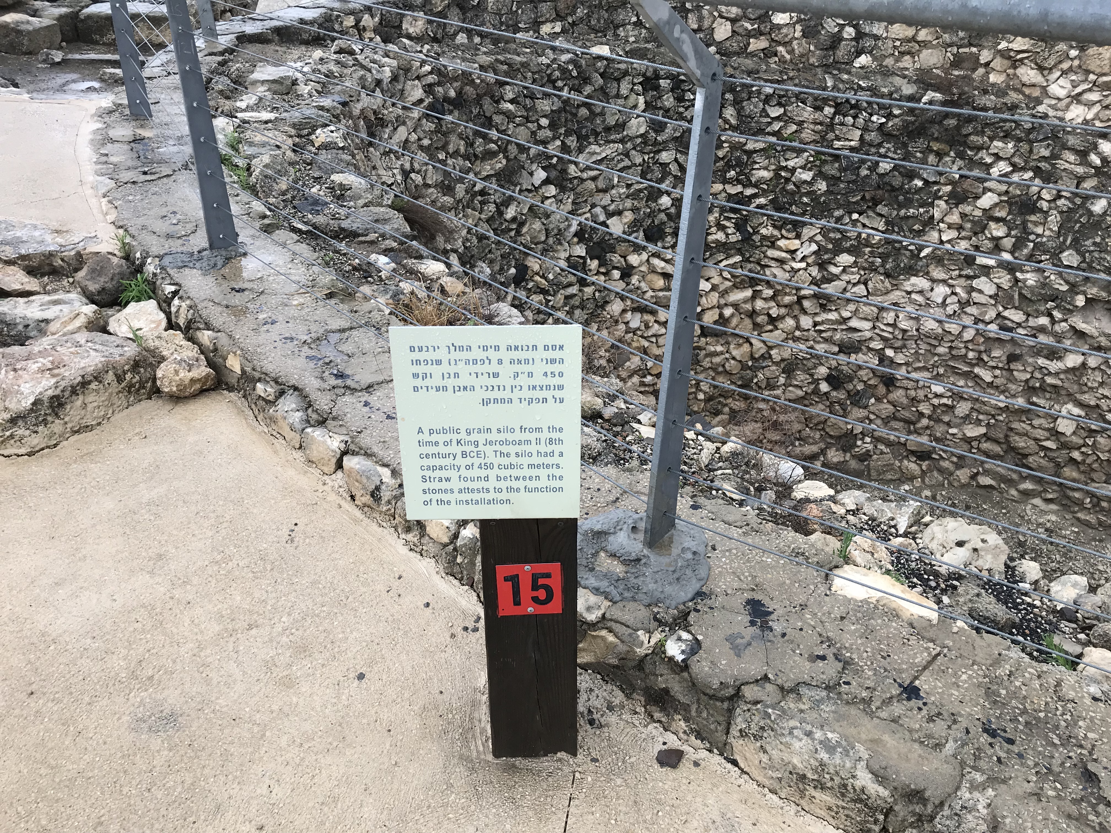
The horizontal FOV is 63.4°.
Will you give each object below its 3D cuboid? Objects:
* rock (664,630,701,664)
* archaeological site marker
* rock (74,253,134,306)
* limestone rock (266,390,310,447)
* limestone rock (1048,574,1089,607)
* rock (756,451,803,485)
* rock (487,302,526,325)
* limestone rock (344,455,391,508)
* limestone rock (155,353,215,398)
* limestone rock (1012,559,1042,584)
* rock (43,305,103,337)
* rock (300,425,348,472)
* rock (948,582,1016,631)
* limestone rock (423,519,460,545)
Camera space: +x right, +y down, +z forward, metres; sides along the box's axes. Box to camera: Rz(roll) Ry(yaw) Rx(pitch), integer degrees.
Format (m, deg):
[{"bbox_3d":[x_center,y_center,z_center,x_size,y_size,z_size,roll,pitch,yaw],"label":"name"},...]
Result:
[{"bbox_3d":[0.224,0.406,1.585,0.055,0.050,0.060,-27,42,-36],"label":"rock"},{"bbox_3d":[-0.092,0.203,1.425,0.256,0.790,0.120,-1,27,-1],"label":"archaeological site marker"},{"bbox_3d":[-1.383,-0.418,2.750,0.180,0.160,0.165,-16,37,-24],"label":"rock"},{"bbox_3d":[-0.679,0.005,2.280,0.080,0.100,0.130,-27,42,-36],"label":"limestone rock"},{"bbox_3d":[0.999,0.339,1.752,0.074,0.058,0.066,24,40,31],"label":"limestone rock"},{"bbox_3d":[0.520,0.120,2.090,0.070,0.065,0.105,-27,42,-36],"label":"rock"},{"bbox_3d":[-0.151,-0.303,2.720,0.110,0.080,0.090,13,35,19],"label":"rock"},{"bbox_3d":[-0.437,0.145,2.071,0.095,0.130,0.130,-28,43,-37],"label":"limestone rock"},{"bbox_3d":[-1.019,-0.116,2.477,0.165,0.115,0.140,-13,36,-21],"label":"limestone rock"},{"bbox_3d":[0.955,0.316,1.820,0.056,0.045,0.050,21,38,29],"label":"limestone rock"},{"bbox_3d":[-1.353,-0.267,2.522,0.165,0.100,0.115,-2,33,-5],"label":"rock"},{"bbox_3d":[-0.549,0.077,2.140,0.075,0.095,0.115,-27,42,-36],"label":"rock"},{"bbox_3d":[0.800,0.357,1.682,0.090,0.080,0.130,-21,39,-30],"label":"rock"},{"bbox_3d":[-0.246,0.241,1.940,0.060,0.065,0.080,-27,42,-36],"label":"limestone rock"}]

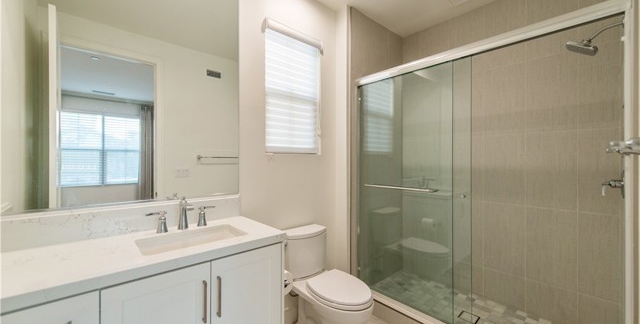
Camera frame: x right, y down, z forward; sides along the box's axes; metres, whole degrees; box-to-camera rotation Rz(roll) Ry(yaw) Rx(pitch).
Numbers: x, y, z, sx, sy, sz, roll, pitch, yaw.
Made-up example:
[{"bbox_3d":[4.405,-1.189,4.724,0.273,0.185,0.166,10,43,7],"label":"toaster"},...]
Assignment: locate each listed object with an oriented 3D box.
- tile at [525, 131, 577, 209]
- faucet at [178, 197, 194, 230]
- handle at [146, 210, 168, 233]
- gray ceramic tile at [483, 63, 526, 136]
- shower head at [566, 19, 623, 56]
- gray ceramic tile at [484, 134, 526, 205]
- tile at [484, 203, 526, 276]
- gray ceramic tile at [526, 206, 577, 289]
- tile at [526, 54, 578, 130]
[{"bbox_3d":[1.817,0.068,1.958,0.012,0.600,0.300,0,0,-42],"label":"tile"},{"bbox_3d":[-0.717,0.284,1.339,0.055,0.175,0.182,0,0,-42],"label":"faucet"},{"bbox_3d":[-0.856,0.317,1.309,0.103,0.109,0.056,0,0,-42],"label":"handle"},{"bbox_3d":[1.617,-0.535,2.181,0.012,0.600,0.300,0,0,-42],"label":"gray ceramic tile"},{"bbox_3d":[1.634,-0.707,1.487,0.150,0.195,0.235,0,0,-42],"label":"shower head"},{"bbox_3d":[1.617,0.068,2.183,0.012,0.600,0.300,0,0,-42],"label":"gray ceramic tile"},{"bbox_3d":[1.616,0.670,2.184,0.012,0.600,0.300,0,0,-42],"label":"tile"},{"bbox_3d":[1.817,0.671,1.960,0.012,0.600,0.300,0,0,-42],"label":"gray ceramic tile"},{"bbox_3d":[1.818,-0.535,1.957,0.012,0.600,0.300,0,0,-42],"label":"tile"}]

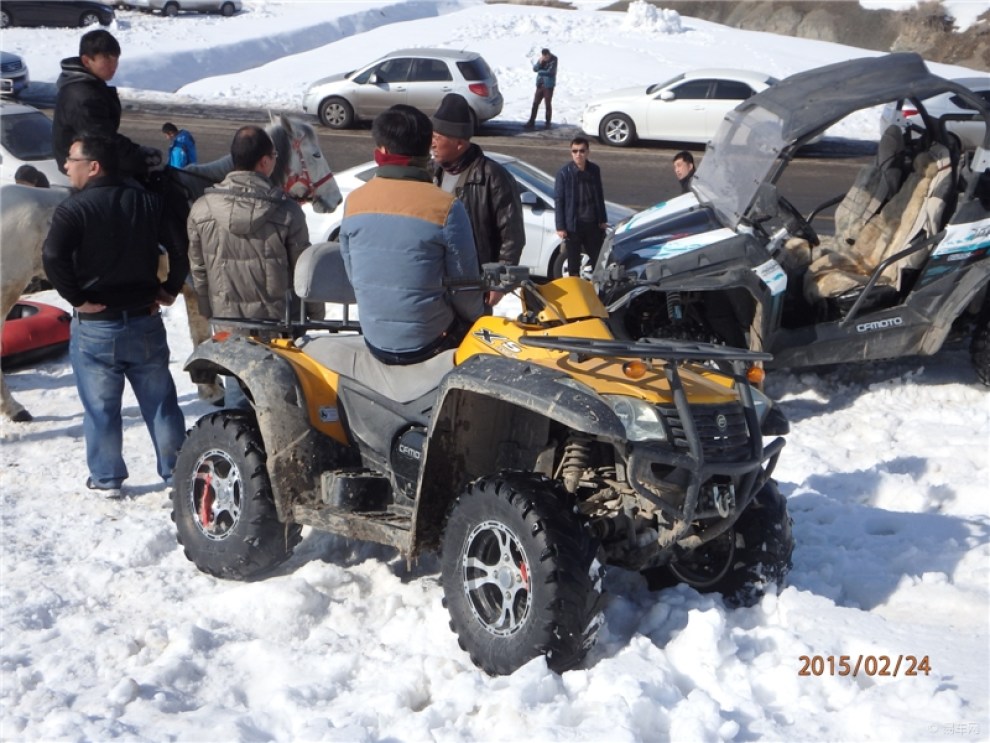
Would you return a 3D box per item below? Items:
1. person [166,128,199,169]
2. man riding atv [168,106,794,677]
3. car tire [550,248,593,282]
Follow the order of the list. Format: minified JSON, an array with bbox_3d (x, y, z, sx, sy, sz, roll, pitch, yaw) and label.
[{"bbox_3d":[-3.822,-2.263,14.804,0.420,1.580,0.500,-6,16,-20],"label":"person"},{"bbox_3d":[-0.066,-0.055,4.360,2.176,1.793,1.186,8,5,43],"label":"man riding atv"},{"bbox_3d":[0.906,-1.072,12.688,0.630,0.630,0.210,7,16,23],"label":"car tire"}]

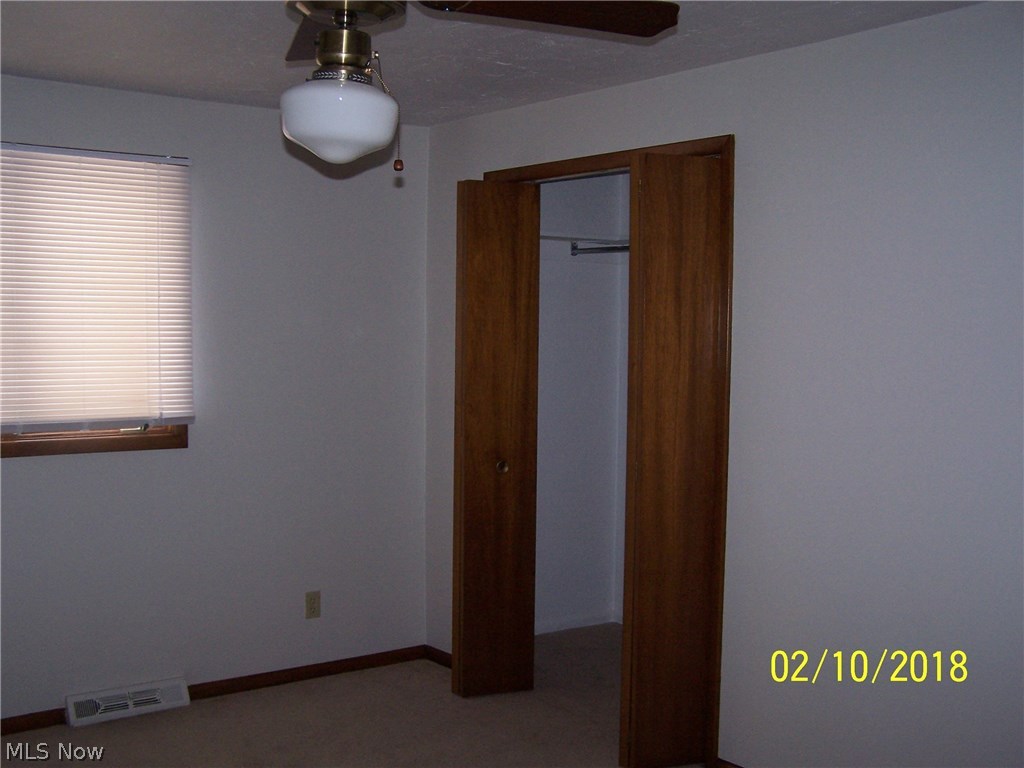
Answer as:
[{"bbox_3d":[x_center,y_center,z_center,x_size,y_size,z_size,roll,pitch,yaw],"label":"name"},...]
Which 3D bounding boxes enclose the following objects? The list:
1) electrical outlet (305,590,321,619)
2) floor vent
[{"bbox_3d":[-0.845,0.939,4.774,0.070,0.115,0.008,-1,3,-38],"label":"electrical outlet"},{"bbox_3d":[-1.455,1.210,4.284,0.455,0.102,0.058,-1,3,-38],"label":"floor vent"}]

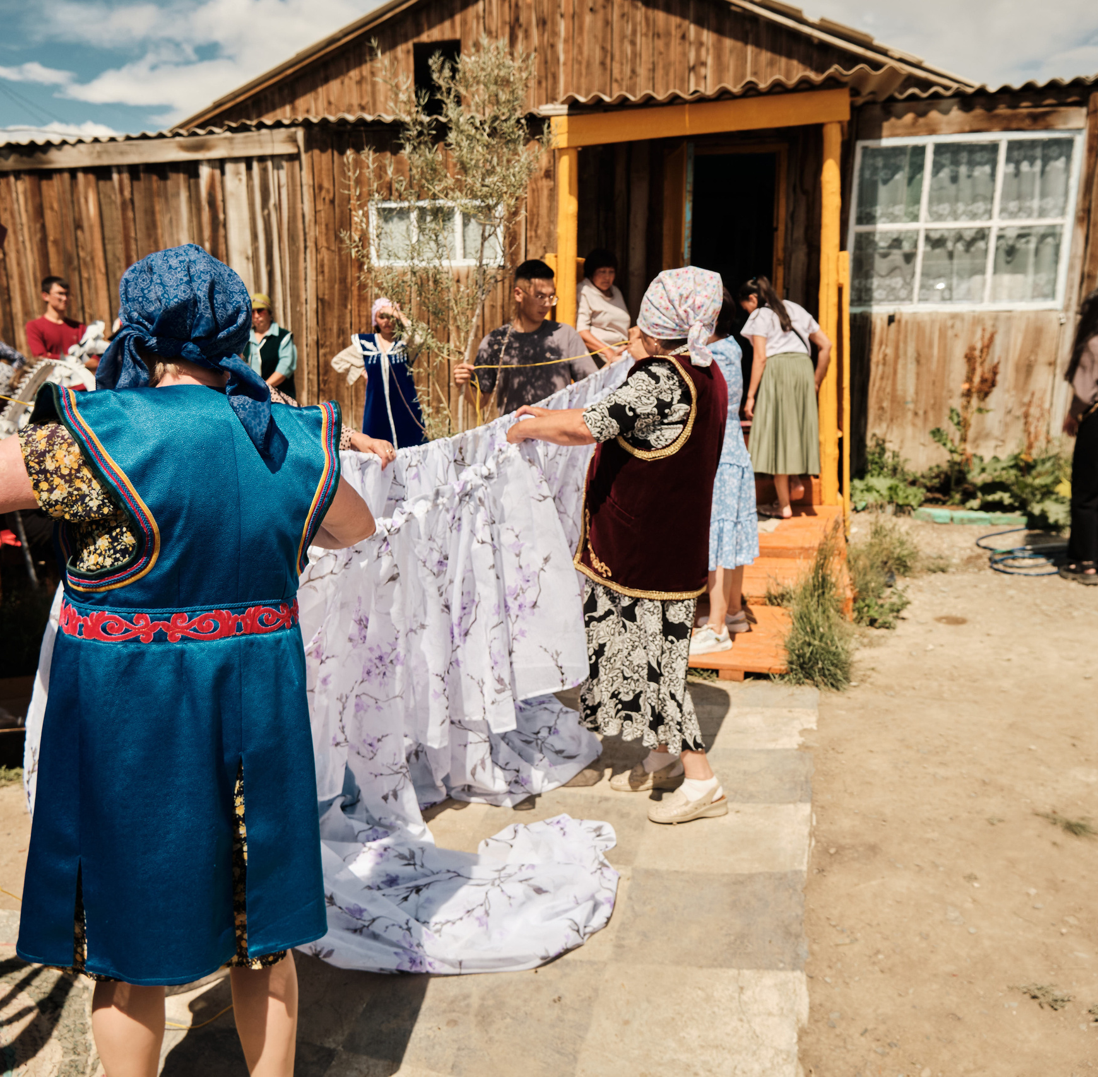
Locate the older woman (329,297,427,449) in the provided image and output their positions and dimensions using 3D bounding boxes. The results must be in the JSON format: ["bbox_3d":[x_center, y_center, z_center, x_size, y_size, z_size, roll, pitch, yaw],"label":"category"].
[{"bbox_3d":[-1.242,-0.994,7.670,0.660,1.541,0.380,-2,13,-8],"label":"older woman"}]

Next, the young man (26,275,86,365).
[{"bbox_3d":[-3.643,-1.096,7.750,0.520,1.703,0.360,-9,15,-34],"label":"young man"}]

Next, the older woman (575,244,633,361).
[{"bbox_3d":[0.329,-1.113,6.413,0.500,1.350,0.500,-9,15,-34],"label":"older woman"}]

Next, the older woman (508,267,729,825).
[{"bbox_3d":[0.223,0.034,3.012,0.640,1.600,0.500,0,13,2],"label":"older woman"}]

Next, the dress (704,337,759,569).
[{"bbox_3d":[0.697,-0.339,4.300,0.380,1.000,0.460,-2,13,-8],"label":"dress"}]

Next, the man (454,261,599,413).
[{"bbox_3d":[-0.092,-0.331,4.437,0.640,1.680,0.450,-3,13,-12],"label":"man"}]

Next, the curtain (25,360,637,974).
[{"bbox_3d":[-0.171,0.143,3.207,1.202,1.300,2.174,6,14,26],"label":"curtain"}]

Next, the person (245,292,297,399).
[{"bbox_3d":[-2.142,-1.039,7.763,0.520,1.587,0.360,-2,13,-8],"label":"person"}]

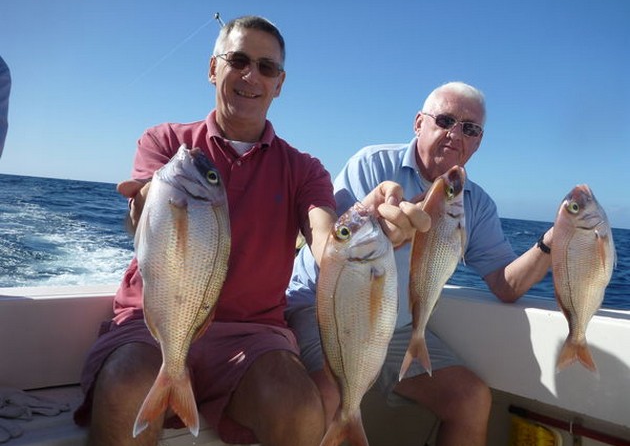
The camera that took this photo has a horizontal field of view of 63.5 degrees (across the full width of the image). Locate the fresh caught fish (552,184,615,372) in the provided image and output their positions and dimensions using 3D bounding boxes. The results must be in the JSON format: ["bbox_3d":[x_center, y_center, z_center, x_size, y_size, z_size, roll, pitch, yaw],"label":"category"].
[{"bbox_3d":[0.495,0.101,0.940,0.112,0.345,0.054,2,2,13],"label":"fresh caught fish"}]

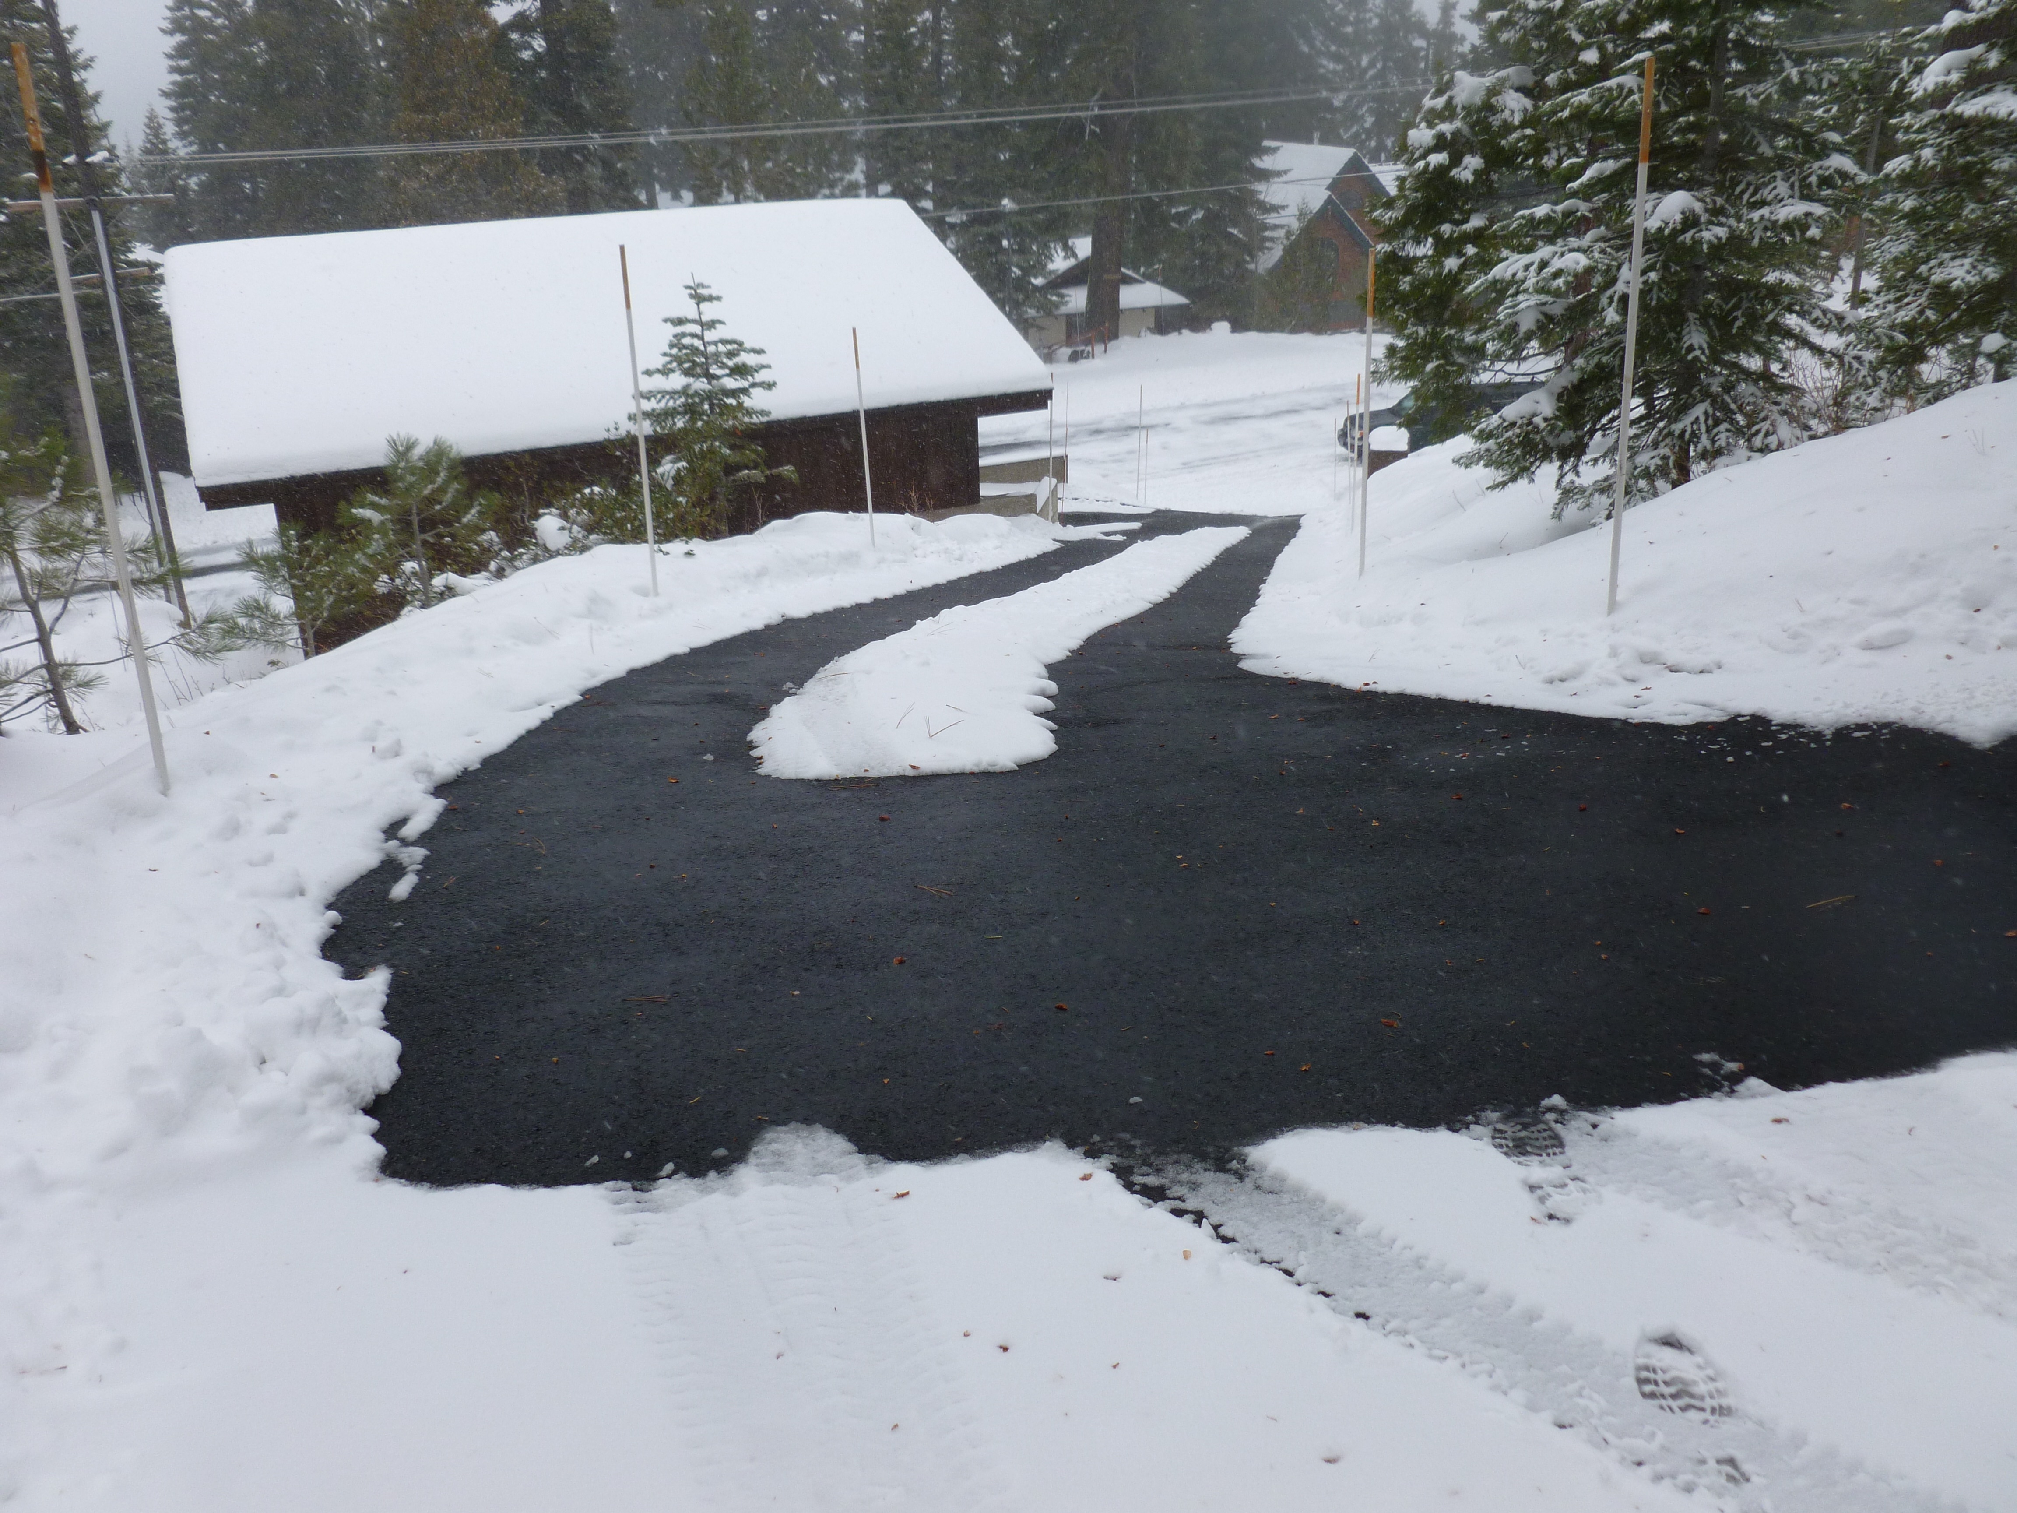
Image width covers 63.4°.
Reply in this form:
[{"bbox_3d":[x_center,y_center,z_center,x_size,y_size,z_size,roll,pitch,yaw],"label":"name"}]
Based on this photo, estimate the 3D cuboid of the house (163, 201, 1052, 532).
[{"bbox_3d":[-6.072,-5.252,23.666,10.297,4.746,9.490,-11,22,-22],"label":"house"}]

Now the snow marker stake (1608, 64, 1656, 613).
[{"bbox_3d":[2.402,-1.559,6.313,0.040,2.100,0.040,4,22,20],"label":"snow marker stake"}]

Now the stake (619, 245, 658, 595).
[{"bbox_3d":[-2.227,-1.992,9.871,0.040,2.100,0.040,-5,21,-12],"label":"stake"}]

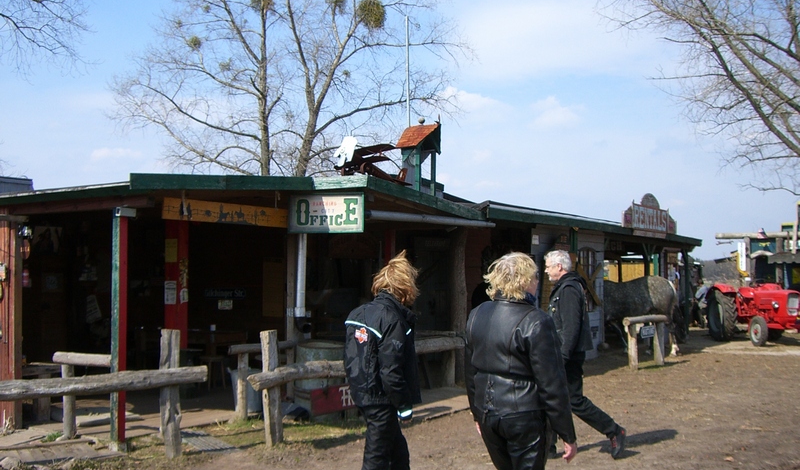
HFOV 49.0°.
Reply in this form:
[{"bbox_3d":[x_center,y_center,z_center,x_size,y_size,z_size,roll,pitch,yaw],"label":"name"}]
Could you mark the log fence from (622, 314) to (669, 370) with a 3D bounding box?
[{"bbox_3d":[4.053,1.758,14.500,1.300,0.850,0.170,2,-3,-44],"label":"log fence"}]

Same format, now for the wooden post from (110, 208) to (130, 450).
[{"bbox_3d":[-2.505,0.838,7.870,0.100,2.150,0.100,-2,-3,33],"label":"wooden post"}]

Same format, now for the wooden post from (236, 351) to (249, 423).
[{"bbox_3d":[-1.677,1.613,9.350,0.110,0.760,0.110,0,-2,0],"label":"wooden post"}]

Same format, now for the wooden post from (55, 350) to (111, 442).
[{"bbox_3d":[-2.954,1.498,8.170,0.700,0.800,0.140,-1,-3,27],"label":"wooden post"}]

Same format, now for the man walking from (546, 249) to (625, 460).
[{"bbox_3d":[1.565,1.014,7.450,0.680,1.760,0.520,0,-2,-5],"label":"man walking"}]

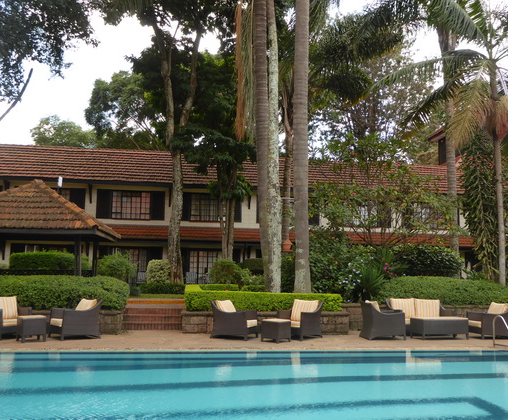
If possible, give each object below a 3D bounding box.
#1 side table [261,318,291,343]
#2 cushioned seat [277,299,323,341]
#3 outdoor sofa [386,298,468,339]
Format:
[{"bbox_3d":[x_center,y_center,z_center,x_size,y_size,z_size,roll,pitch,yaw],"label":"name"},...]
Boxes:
[{"bbox_3d":[0.498,2.638,12.351,0.470,0.460,0.470,-3,-8,37],"label":"side table"},{"bbox_3d":[1.084,2.572,13.283,0.720,0.840,0.860,-4,-8,40],"label":"cushioned seat"},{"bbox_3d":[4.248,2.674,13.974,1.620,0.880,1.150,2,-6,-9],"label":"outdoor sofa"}]

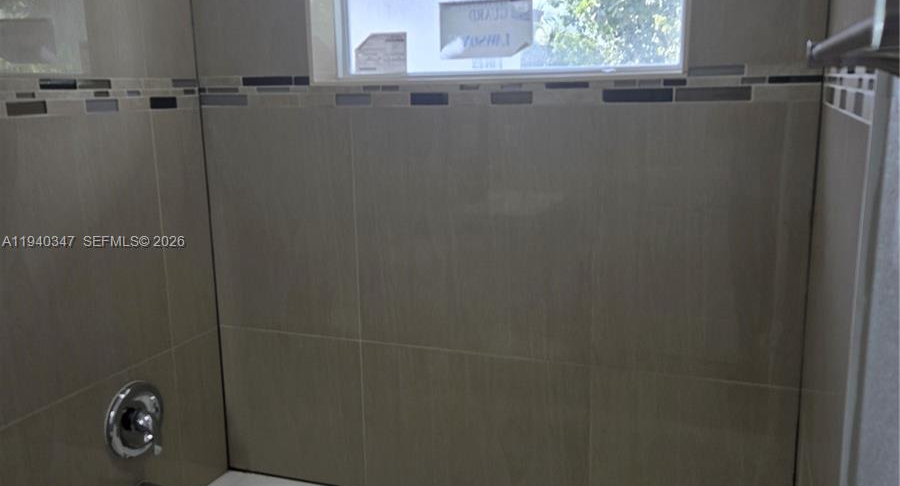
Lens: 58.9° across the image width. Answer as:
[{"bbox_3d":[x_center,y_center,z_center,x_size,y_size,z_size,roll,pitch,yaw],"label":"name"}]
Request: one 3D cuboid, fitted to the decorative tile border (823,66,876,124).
[{"bbox_3d":[0.618,-0.256,1.242,0.013,0.097,0.770,3,12,21],"label":"decorative tile border"}]

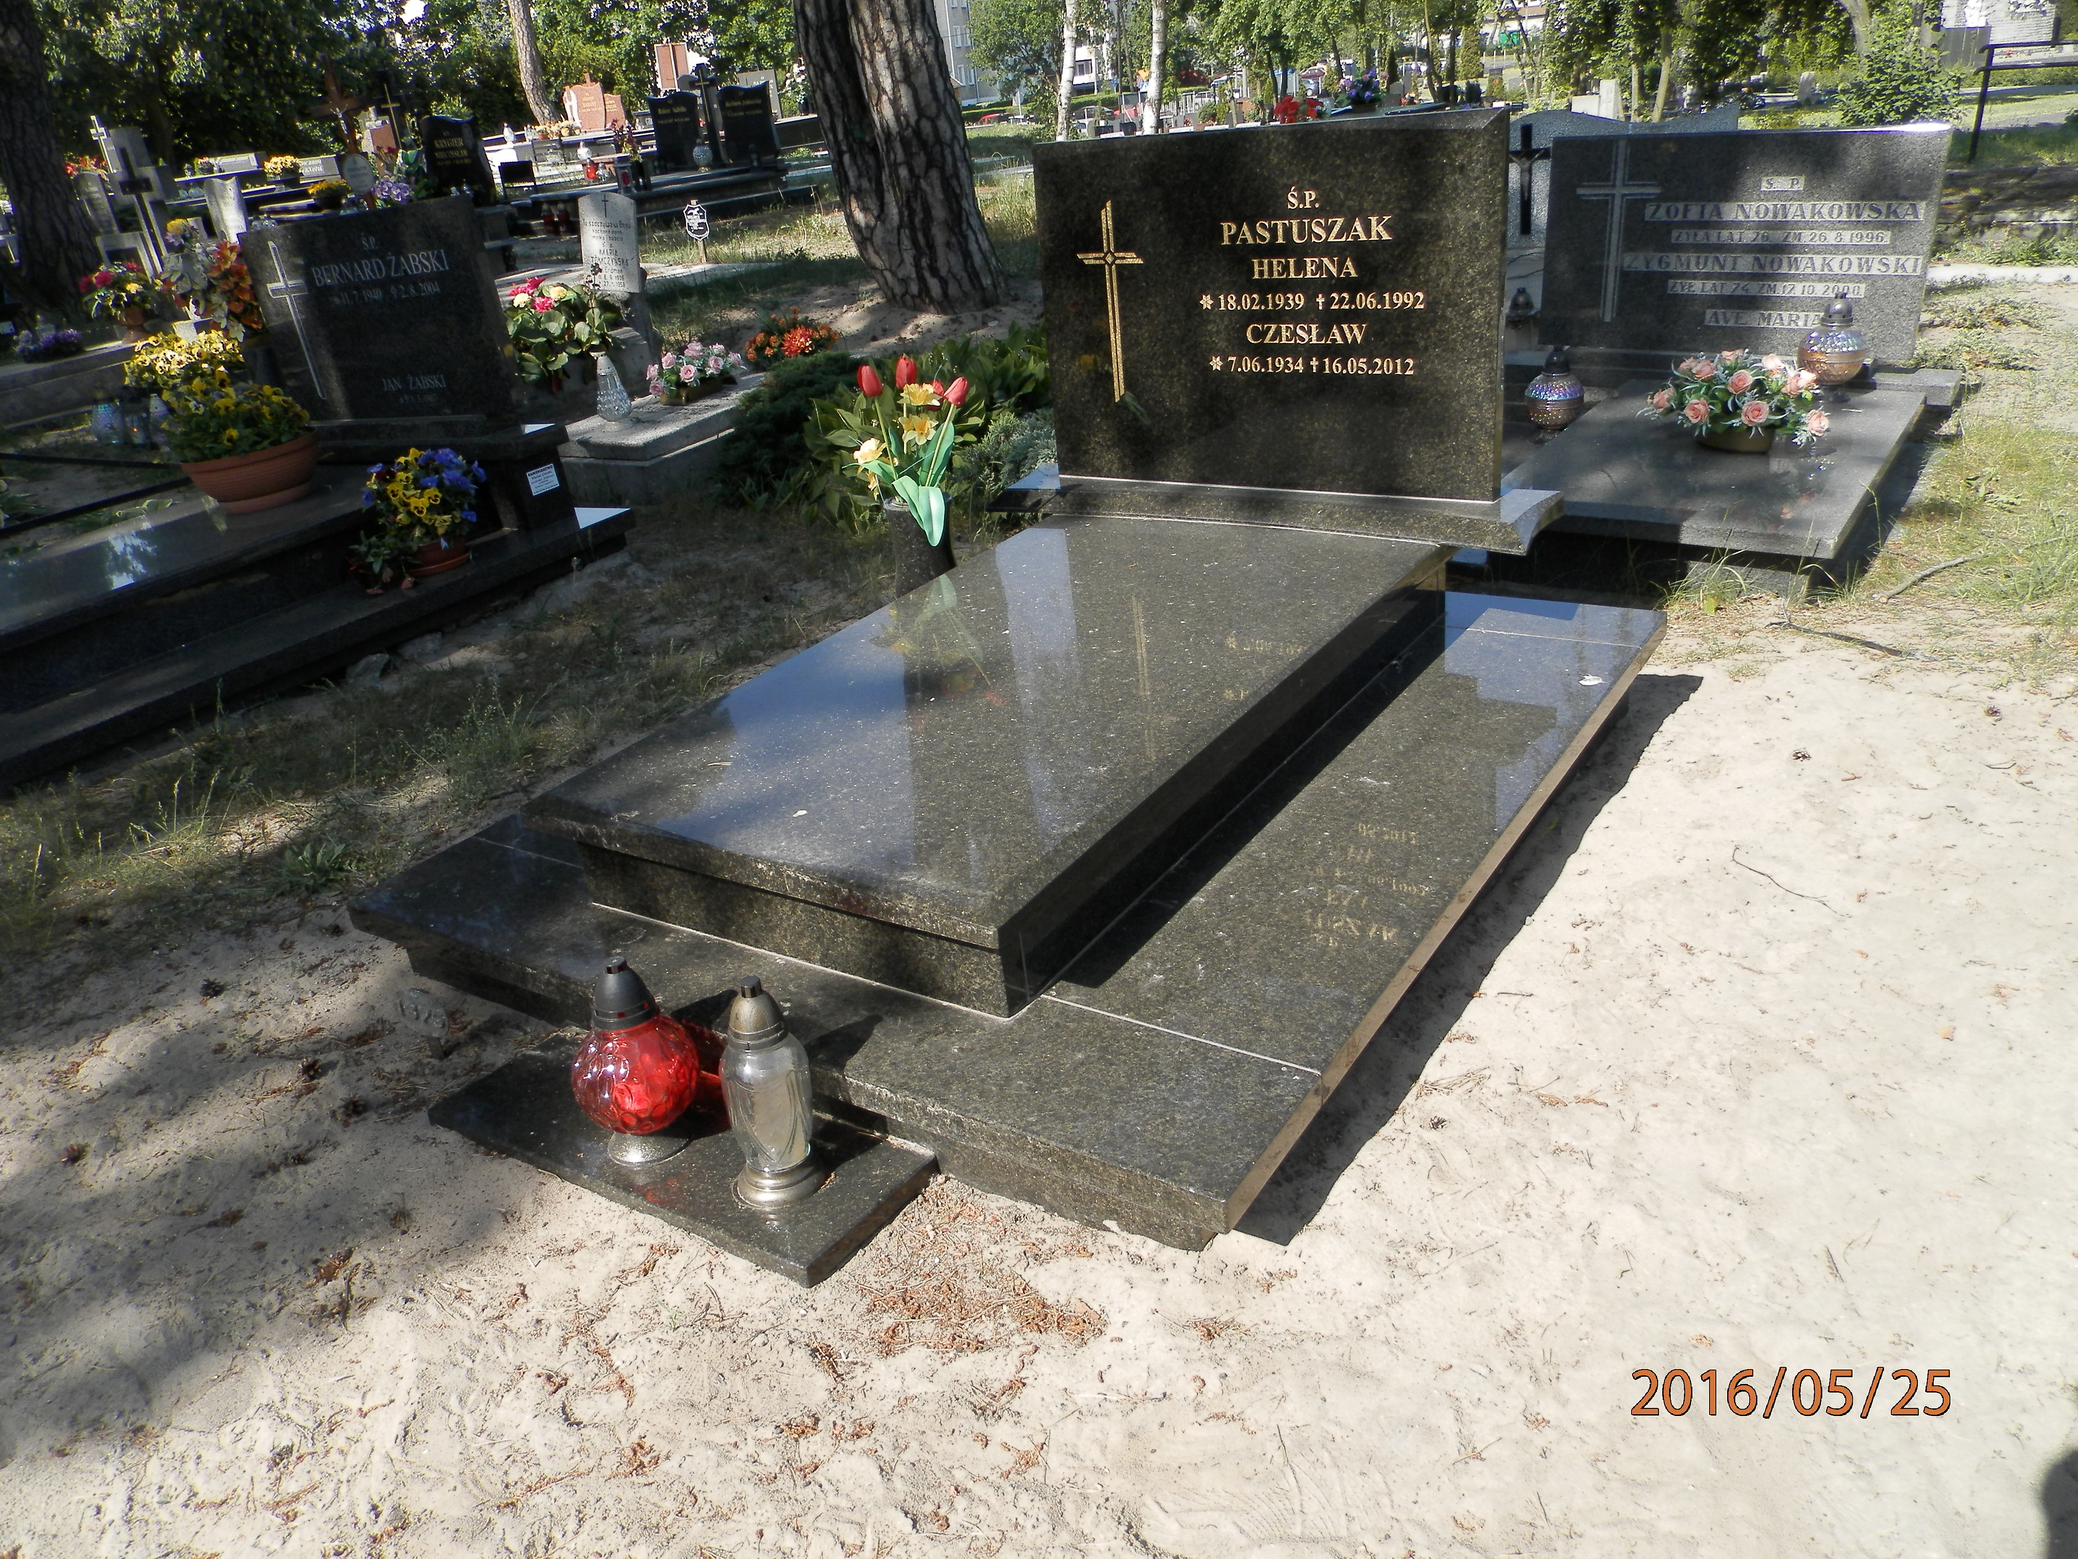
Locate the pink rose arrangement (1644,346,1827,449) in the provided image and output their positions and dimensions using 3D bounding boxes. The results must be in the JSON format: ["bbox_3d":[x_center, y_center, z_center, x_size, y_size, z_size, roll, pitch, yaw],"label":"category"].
[{"bbox_3d":[1.997,-1.102,4.272,0.430,0.240,0.290,14,31,36],"label":"pink rose arrangement"}]

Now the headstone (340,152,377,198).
[{"bbox_3d":[-4.669,-4.145,10.300,0.290,0.310,0.050,1,26,14],"label":"headstone"}]

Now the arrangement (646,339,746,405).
[{"bbox_3d":[-1.476,-1.758,6.417,0.250,0.230,0.420,4,26,20],"label":"arrangement"}]

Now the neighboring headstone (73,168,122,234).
[{"bbox_3d":[-9.734,-5.961,15.500,0.420,0.620,0.110,3,26,19],"label":"neighboring headstone"}]

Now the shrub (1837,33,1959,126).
[{"bbox_3d":[8.118,-6.613,14.200,1.100,0.900,1.000,11,30,32],"label":"shrub"}]

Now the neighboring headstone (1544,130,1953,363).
[{"bbox_3d":[2.064,-1.587,4.500,1.060,0.630,0.100,13,32,33],"label":"neighboring headstone"}]

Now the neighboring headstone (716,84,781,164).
[{"bbox_3d":[-2.877,-6.512,14.900,0.620,0.740,0.100,3,26,19],"label":"neighboring headstone"}]

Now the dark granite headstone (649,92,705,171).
[{"bbox_3d":[-3.659,-6.526,15.100,0.620,0.720,0.100,3,26,19],"label":"dark granite headstone"}]

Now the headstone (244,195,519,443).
[{"bbox_3d":[-2.078,-1.471,4.747,0.800,0.640,0.090,4,26,20],"label":"headstone"}]

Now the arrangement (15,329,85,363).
[{"bbox_3d":[-5.069,-2.224,7.700,0.260,0.170,0.300,11,30,32],"label":"arrangement"}]

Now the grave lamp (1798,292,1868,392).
[{"bbox_3d":[2.447,-1.335,4.583,0.200,0.320,0.200,14,31,36],"label":"grave lamp"}]

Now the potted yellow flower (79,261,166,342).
[{"bbox_3d":[-4.885,-2.549,8.000,0.400,0.400,0.380,11,30,32],"label":"potted yellow flower"}]

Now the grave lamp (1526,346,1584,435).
[{"bbox_3d":[1.695,-1.280,4.950,0.190,0.300,0.190,11,30,32],"label":"grave lamp"}]

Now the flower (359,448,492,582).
[{"bbox_3d":[-1.758,-0.755,4.270,0.320,0.330,0.300,4,26,20],"label":"flower"}]

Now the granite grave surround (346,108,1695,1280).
[{"bbox_3d":[-0.027,-0.451,2.584,1.650,1.129,2.353,11,29,32],"label":"granite grave surround"}]

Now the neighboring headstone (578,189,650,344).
[{"bbox_3d":[-2.122,-2.564,7.500,0.380,0.700,0.120,9,26,19],"label":"neighboring headstone"}]

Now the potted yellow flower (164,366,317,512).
[{"bbox_3d":[-2.462,-1.049,4.650,0.420,0.410,0.420,11,30,32],"label":"potted yellow flower"}]

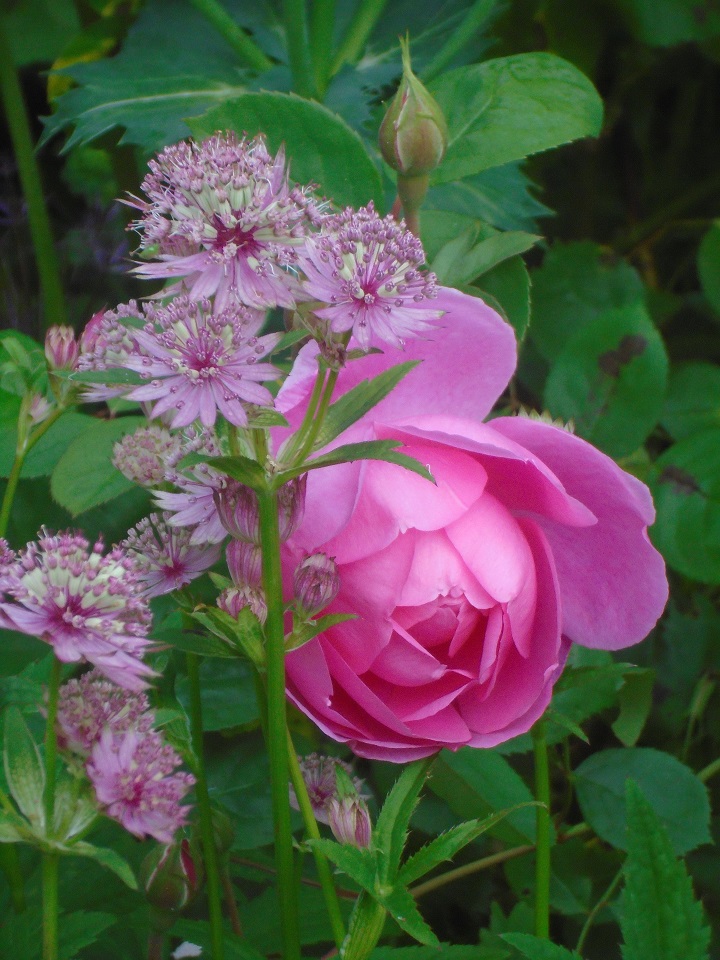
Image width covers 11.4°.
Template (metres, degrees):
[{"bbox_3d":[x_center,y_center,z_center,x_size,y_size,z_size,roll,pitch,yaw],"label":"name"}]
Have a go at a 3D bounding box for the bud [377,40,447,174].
[{"bbox_3d":[0.012,-0.089,0.860,0.017,0.033,0.017,-2,13,0],"label":"bud"}]

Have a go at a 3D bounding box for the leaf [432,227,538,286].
[{"bbox_3d":[0.030,-0.053,0.860,0.027,0.008,0.014,-21,48,5],"label":"leaf"}]

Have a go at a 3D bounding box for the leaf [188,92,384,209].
[{"bbox_3d":[-0.018,-0.078,0.885,0.053,0.010,0.031,16,59,3],"label":"leaf"}]

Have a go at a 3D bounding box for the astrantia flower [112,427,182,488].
[{"bbox_3d":[-0.047,-0.005,0.799,0.015,0.014,0.014,0,17,0],"label":"astrantia flower"}]

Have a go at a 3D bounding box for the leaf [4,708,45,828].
[{"bbox_3d":[-0.071,0.061,0.765,0.009,0.025,0.010,-4,14,-15],"label":"leaf"}]

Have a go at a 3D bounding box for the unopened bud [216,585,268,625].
[{"bbox_3d":[-0.026,0.027,0.785,0.011,0.010,0.011,0,17,0],"label":"unopened bud"}]

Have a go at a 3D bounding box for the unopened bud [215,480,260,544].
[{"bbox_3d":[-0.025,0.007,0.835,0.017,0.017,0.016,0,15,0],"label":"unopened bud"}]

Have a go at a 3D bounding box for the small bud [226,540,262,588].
[{"bbox_3d":[-0.025,0.018,0.790,0.009,0.011,0.009,0,17,0],"label":"small bud"}]

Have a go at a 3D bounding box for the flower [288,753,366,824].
[{"bbox_3d":[-0.007,0.070,0.820,0.019,0.014,0.016,0,14,0],"label":"flower"}]

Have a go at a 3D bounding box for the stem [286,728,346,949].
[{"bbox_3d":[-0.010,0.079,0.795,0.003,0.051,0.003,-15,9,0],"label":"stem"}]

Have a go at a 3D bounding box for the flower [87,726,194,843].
[{"bbox_3d":[-0.052,0.072,0.855,0.030,0.029,0.019,13,-22,-17],"label":"flower"}]

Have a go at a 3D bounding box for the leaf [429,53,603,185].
[{"bbox_3d":[0.035,-0.082,0.820,0.042,0.028,0.016,0,14,0],"label":"leaf"}]

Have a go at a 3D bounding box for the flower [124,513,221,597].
[{"bbox_3d":[-0.041,0.016,0.795,0.021,0.015,0.020,6,58,18],"label":"flower"}]

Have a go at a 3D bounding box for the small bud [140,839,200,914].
[{"bbox_3d":[-0.044,0.092,0.840,0.015,0.016,0.015,0,14,0],"label":"small bud"}]

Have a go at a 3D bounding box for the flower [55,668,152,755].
[{"bbox_3d":[-0.057,0.051,0.790,0.023,0.017,0.019,0,14,0],"label":"flower"}]

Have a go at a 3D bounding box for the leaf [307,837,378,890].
[{"bbox_3d":[-0.004,0.082,0.765,0.016,0.010,0.010,2,14,10],"label":"leaf"}]

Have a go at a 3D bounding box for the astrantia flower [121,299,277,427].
[{"bbox_3d":[-0.034,-0.025,0.770,0.034,0.020,0.033,-1,56,-2],"label":"astrantia flower"}]

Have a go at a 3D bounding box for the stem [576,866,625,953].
[{"bbox_3d":[0.056,0.100,0.840,0.013,0.021,0.006,0,14,0],"label":"stem"}]

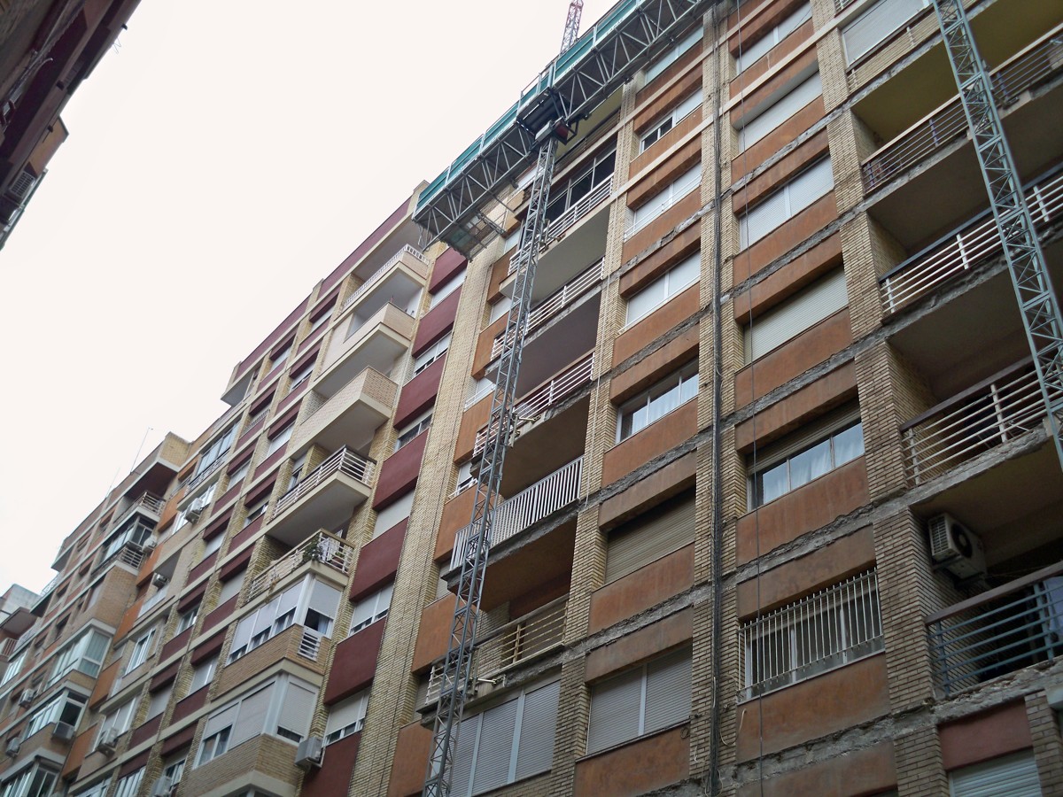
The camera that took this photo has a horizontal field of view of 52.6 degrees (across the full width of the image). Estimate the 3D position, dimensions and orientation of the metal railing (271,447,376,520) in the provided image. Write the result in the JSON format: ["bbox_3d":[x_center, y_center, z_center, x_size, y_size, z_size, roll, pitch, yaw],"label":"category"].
[{"bbox_3d":[-6.298,2.843,32.222,1.020,0.940,4.059,34,-48,-25],"label":"metal railing"}]

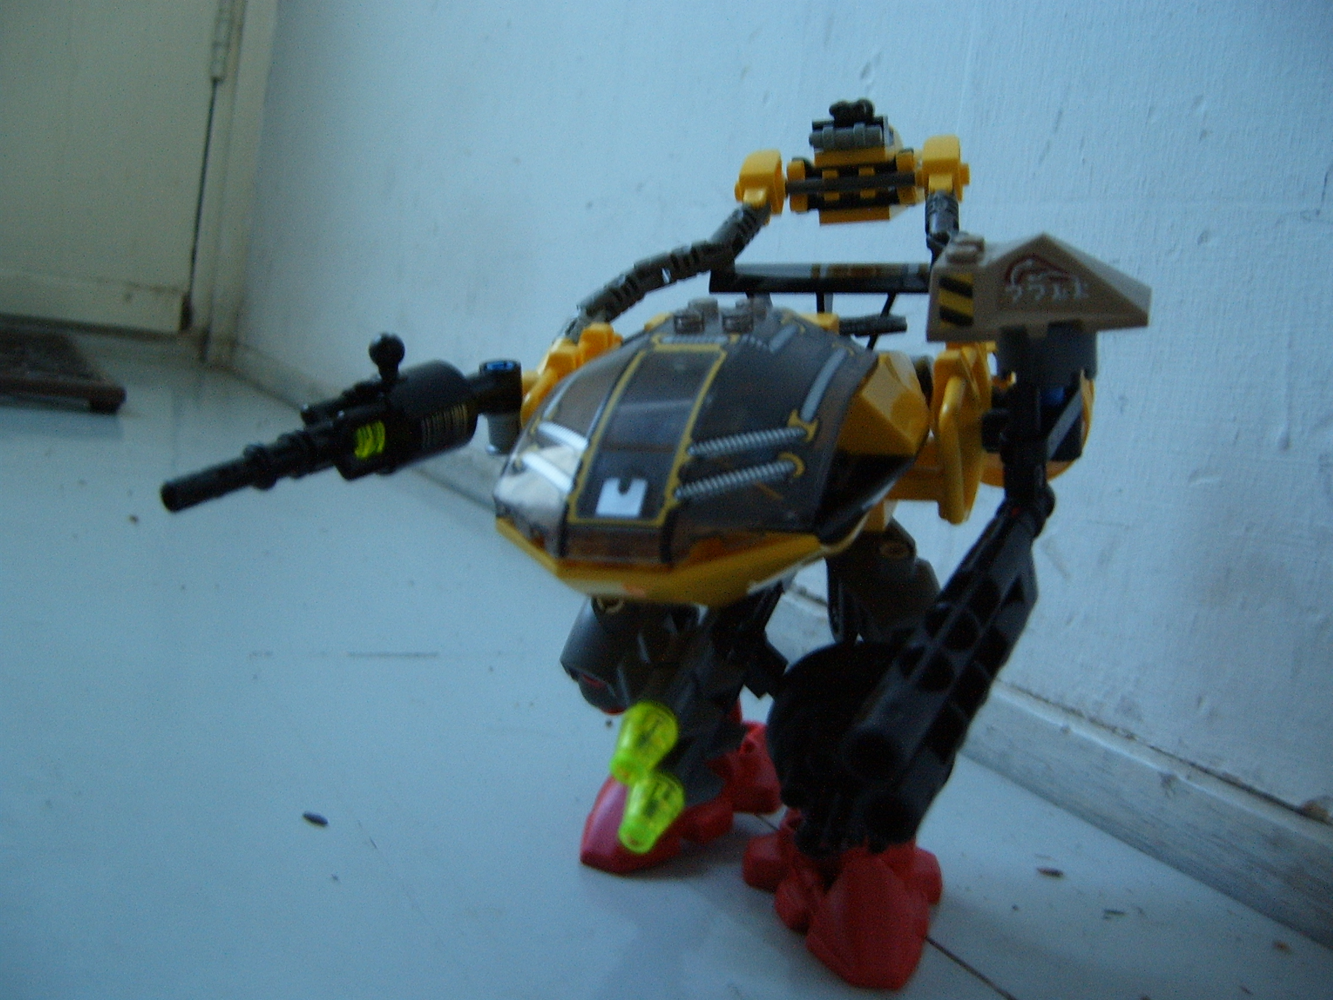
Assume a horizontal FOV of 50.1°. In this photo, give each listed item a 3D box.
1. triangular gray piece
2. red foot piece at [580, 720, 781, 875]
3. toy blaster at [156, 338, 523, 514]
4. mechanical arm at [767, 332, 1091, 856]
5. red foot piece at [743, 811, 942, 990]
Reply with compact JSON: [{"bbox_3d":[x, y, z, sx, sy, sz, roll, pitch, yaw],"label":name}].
[{"bbox_3d":[0.057,-0.032,0.218,0.032,0.013,0.016,-1,19,16],"label":"triangular gray piece"},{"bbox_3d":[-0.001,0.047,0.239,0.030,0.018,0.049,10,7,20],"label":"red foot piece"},{"bbox_3d":[-0.055,-0.013,0.245,0.062,0.024,0.018,-20,21,-32],"label":"toy blaster"},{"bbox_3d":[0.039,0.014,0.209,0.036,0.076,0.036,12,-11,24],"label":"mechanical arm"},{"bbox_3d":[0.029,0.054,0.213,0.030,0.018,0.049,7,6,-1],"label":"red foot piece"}]

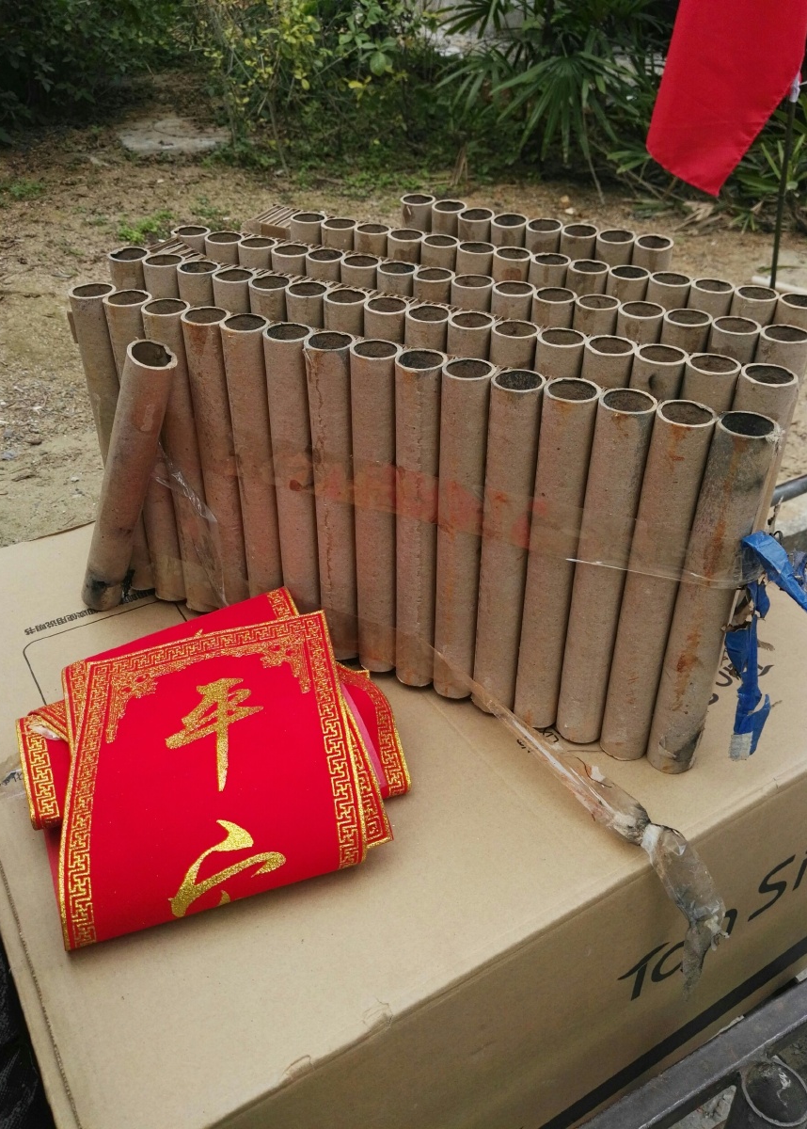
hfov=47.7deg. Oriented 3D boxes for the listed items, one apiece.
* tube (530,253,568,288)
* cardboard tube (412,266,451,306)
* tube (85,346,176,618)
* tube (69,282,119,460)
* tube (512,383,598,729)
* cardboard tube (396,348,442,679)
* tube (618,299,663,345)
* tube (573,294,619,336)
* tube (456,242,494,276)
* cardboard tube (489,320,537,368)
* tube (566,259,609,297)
[{"bbox_3d":[0.121,-0.143,0.836,0.034,0.271,0.034,16,39,20],"label":"tube"},{"bbox_3d":[0.023,-0.119,0.801,0.034,0.271,0.034,16,39,20],"label":"cardboard tube"},{"bbox_3d":[-0.239,-0.064,0.781,0.036,0.286,0.036,34,42,6],"label":"tube"},{"bbox_3d":[-0.257,-0.103,0.826,0.036,0.294,0.036,18,39,19],"label":"tube"},{"bbox_3d":[0.103,0.005,0.632,0.034,0.271,0.034,16,39,20],"label":"tube"},{"bbox_3d":[0.012,-0.025,0.732,0.037,0.295,0.037,0,36,0],"label":"cardboard tube"},{"bbox_3d":[0.190,-0.083,0.812,0.036,0.294,0.036,16,39,21],"label":"tube"},{"bbox_3d":[0.143,-0.085,0.757,0.034,0.271,0.034,16,39,20],"label":"tube"},{"bbox_3d":[0.061,-0.160,0.858,0.034,0.271,0.034,16,39,20],"label":"tube"},{"bbox_3d":[0.076,-0.053,0.711,0.034,0.271,0.034,16,39,20],"label":"cardboard tube"},{"bbox_3d":[0.166,-0.146,0.904,0.037,0.295,0.037,17,39,21],"label":"tube"}]

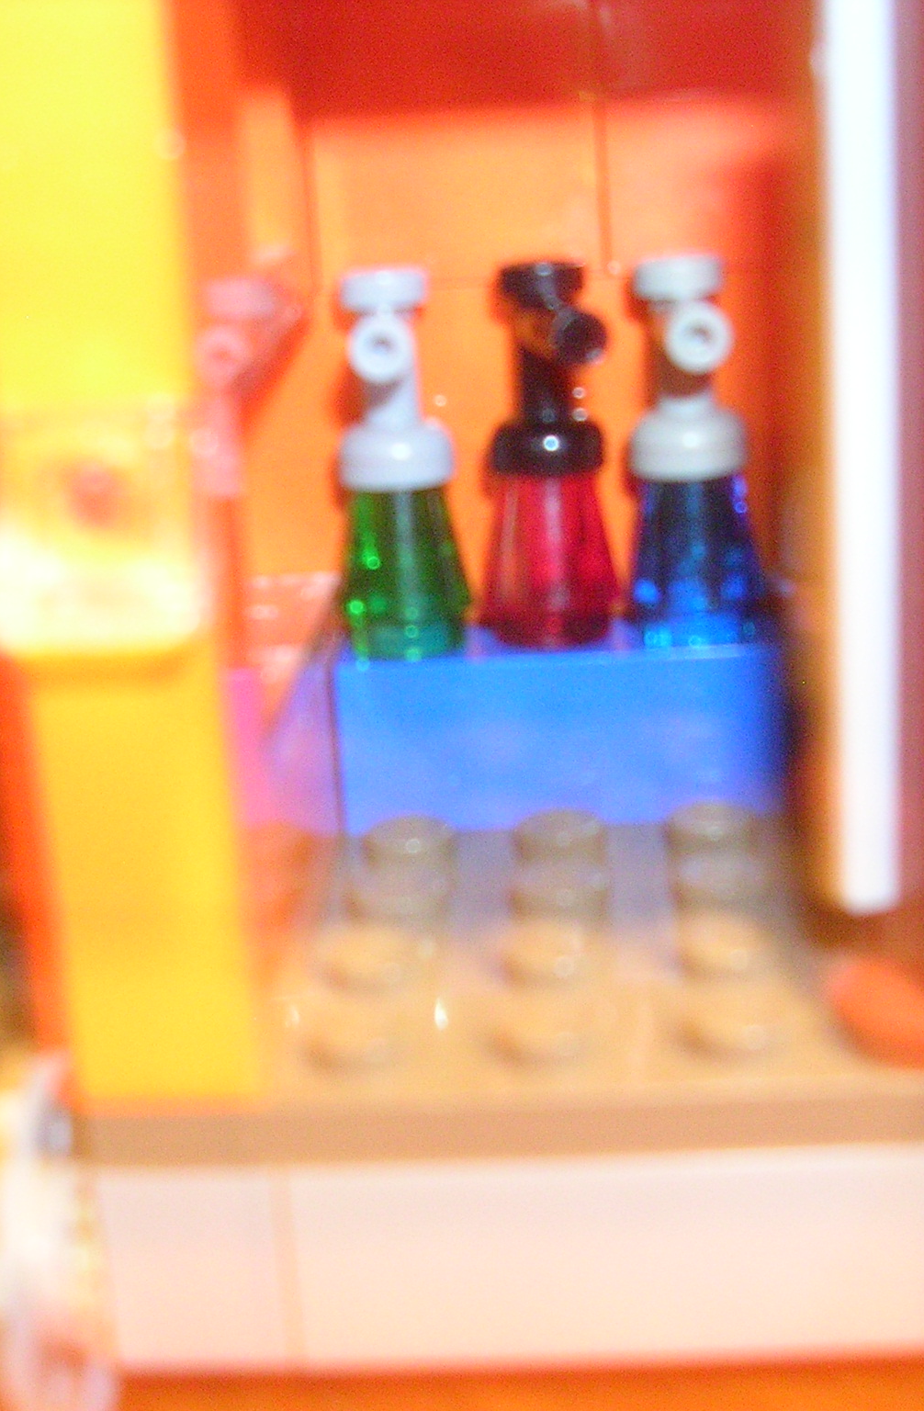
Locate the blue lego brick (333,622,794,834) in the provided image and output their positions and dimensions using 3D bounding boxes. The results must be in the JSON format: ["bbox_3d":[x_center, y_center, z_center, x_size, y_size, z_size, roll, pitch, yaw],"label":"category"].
[{"bbox_3d":[0.006,0.000,0.117,0.024,0.011,0.008,-3,16,5],"label":"blue lego brick"}]

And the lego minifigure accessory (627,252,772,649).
[{"bbox_3d":[0.013,-0.014,0.112,0.008,0.021,0.009,-4,16,1],"label":"lego minifigure accessory"}]

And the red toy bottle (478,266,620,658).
[{"bbox_3d":[0.005,-0.013,0.113,0.008,0.021,0.009,-11,17,-20],"label":"red toy bottle"}]

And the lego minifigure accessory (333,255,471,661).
[{"bbox_3d":[-0.003,-0.013,0.113,0.008,0.021,0.009,-3,16,4],"label":"lego minifigure accessory"}]

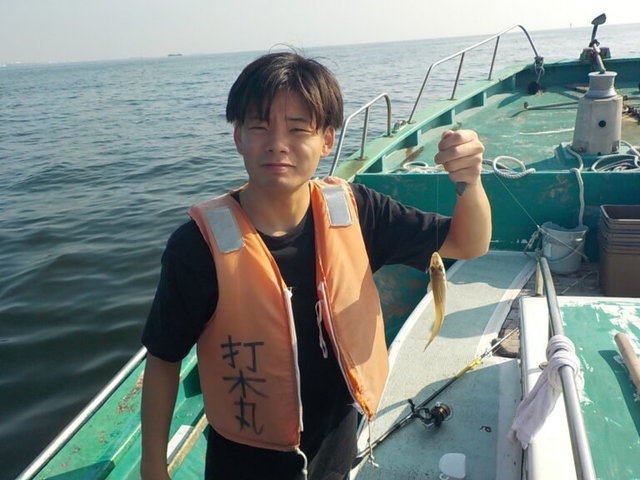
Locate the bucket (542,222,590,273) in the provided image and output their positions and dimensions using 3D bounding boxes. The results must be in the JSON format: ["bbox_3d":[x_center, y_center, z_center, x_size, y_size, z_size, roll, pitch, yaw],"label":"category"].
[{"bbox_3d":[1.290,0.043,2.899,0.243,0.226,0.243,2,20,17],"label":"bucket"}]

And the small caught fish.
[{"bbox_3d":[0.199,0.108,0.955,0.034,0.182,0.036,7,20,12],"label":"small caught fish"}]

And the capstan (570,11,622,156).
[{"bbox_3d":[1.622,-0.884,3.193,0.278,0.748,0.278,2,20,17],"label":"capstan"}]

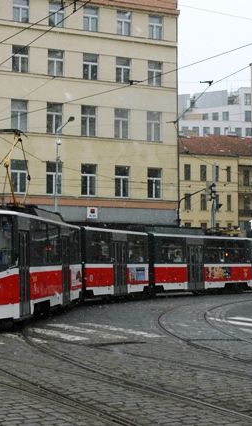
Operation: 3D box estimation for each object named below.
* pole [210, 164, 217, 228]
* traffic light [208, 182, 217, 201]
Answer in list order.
[{"bbox_3d":[5.455,0.863,47.046,0.270,8.000,0.270,0,-4,0],"label":"pole"},{"bbox_3d":[4.905,-1.229,43.679,0.450,1.030,0.360,1,-4,-18],"label":"traffic light"}]

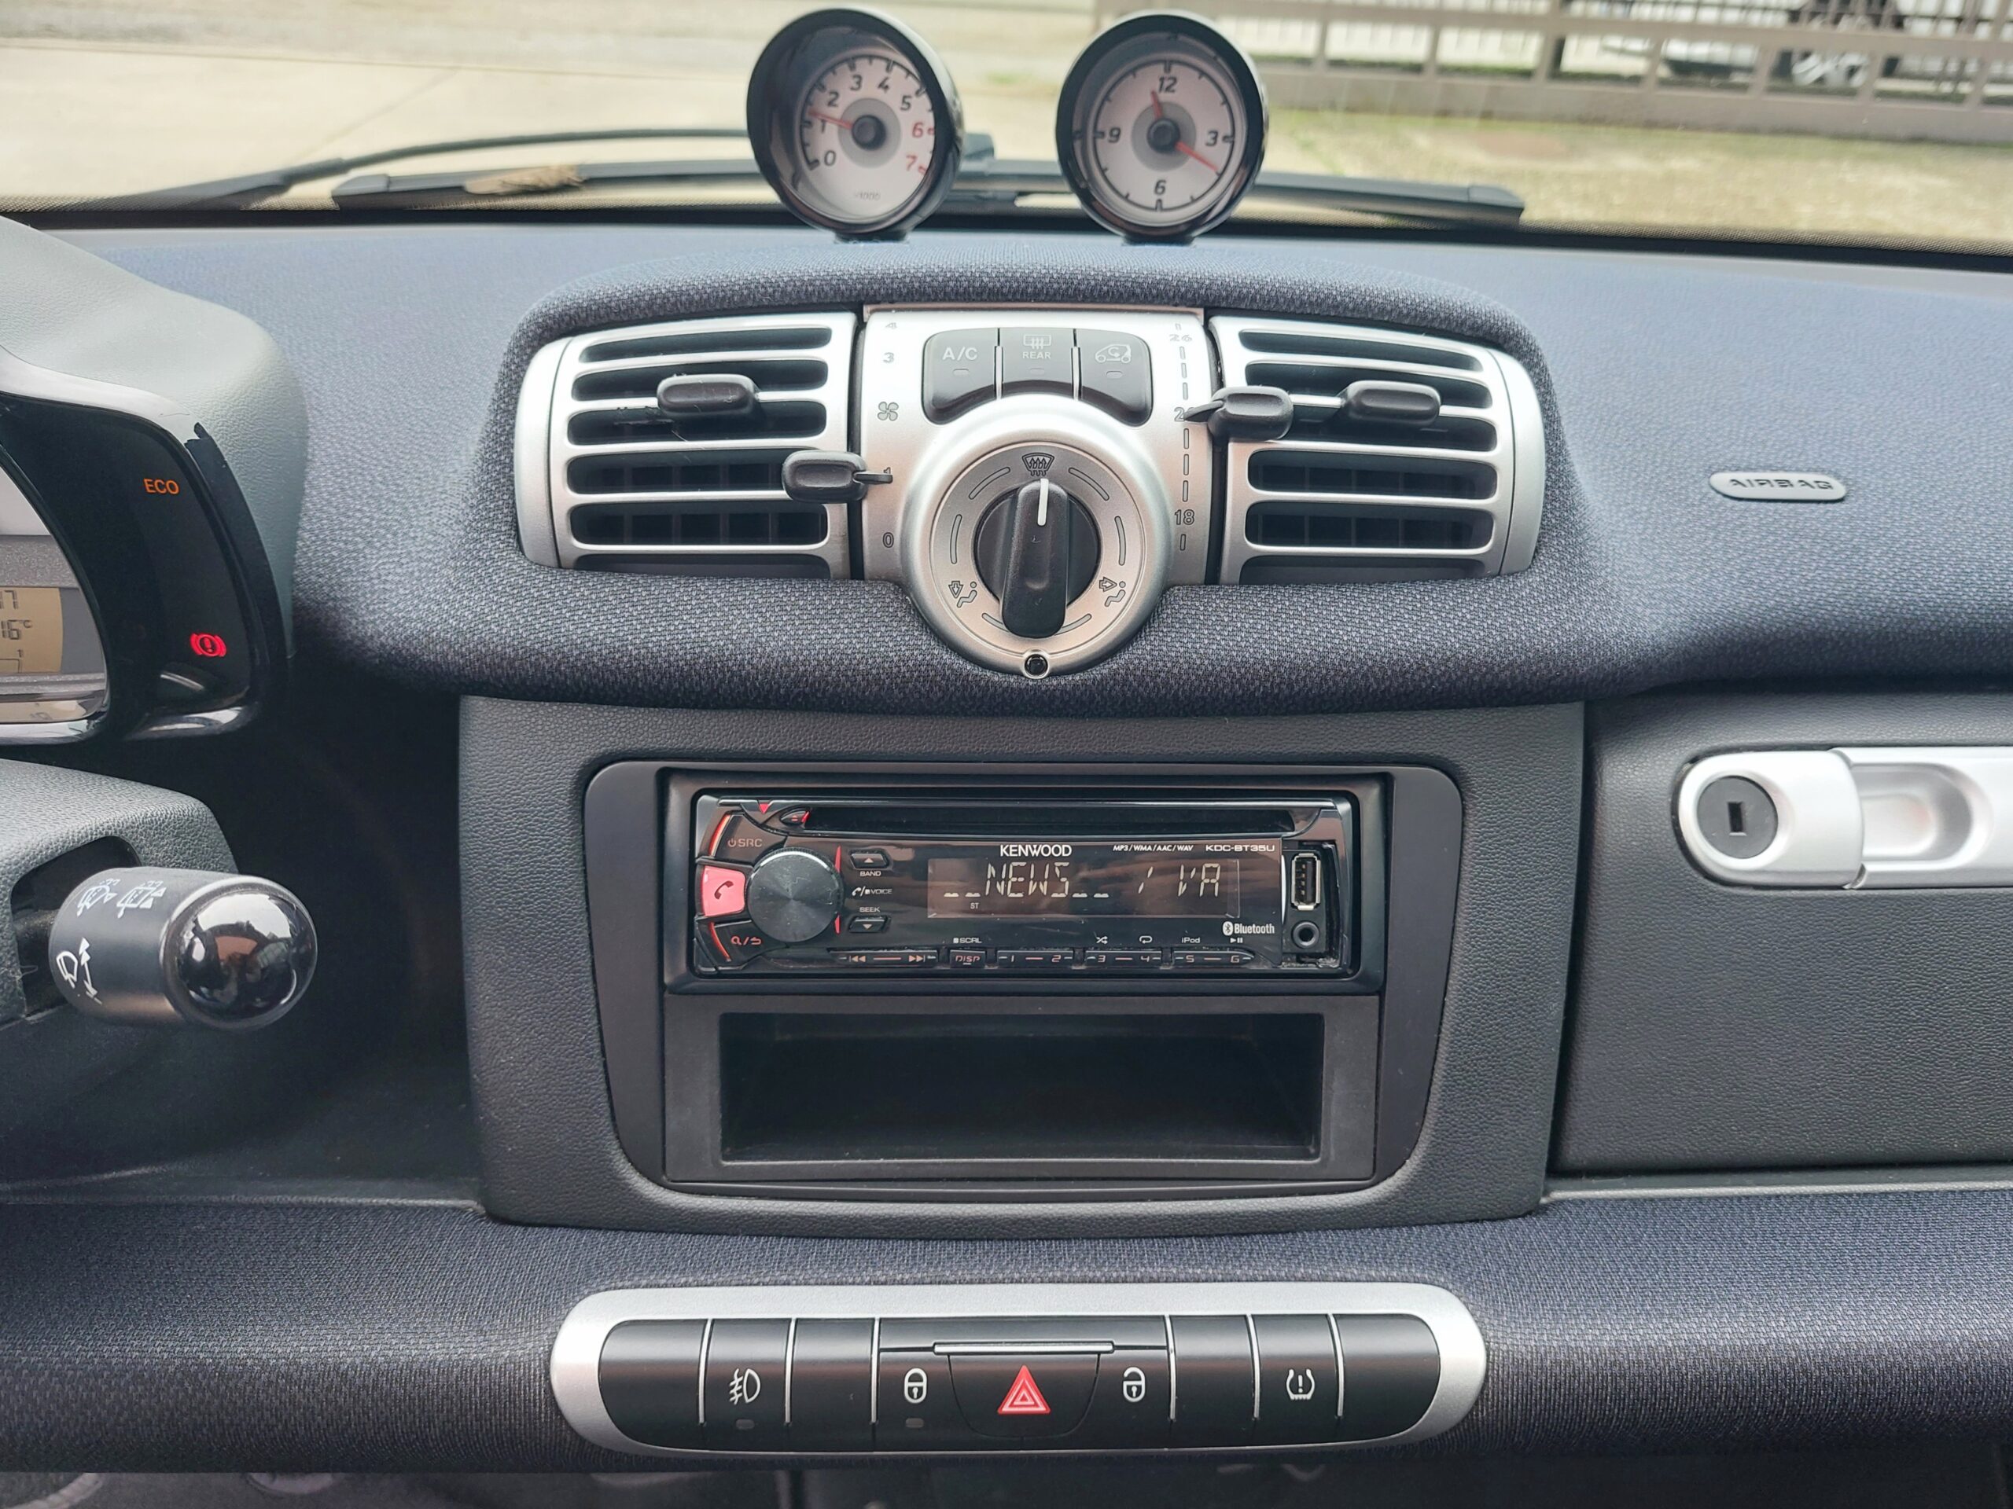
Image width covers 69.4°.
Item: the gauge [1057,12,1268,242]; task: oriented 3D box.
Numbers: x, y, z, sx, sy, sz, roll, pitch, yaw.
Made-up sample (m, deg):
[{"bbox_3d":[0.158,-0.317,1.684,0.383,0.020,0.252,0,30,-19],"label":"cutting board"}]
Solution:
[{"bbox_3d":[0.046,-0.186,0.436,0.061,0.066,0.052,8,14,14],"label":"gauge"}]

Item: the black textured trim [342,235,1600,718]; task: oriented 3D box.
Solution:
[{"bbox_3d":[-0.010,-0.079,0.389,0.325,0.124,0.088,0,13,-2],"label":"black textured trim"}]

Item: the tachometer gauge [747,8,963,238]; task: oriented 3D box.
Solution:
[{"bbox_3d":[-0.043,-0.187,0.434,0.061,0.066,0.052,10,12,18],"label":"tachometer gauge"}]

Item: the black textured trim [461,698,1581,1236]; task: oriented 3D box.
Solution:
[{"bbox_3d":[0.004,0.057,0.388,0.296,0.146,0.043,0,3,-2],"label":"black textured trim"}]

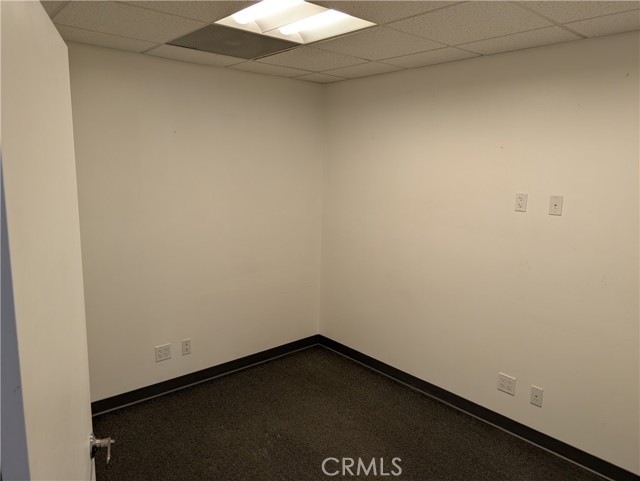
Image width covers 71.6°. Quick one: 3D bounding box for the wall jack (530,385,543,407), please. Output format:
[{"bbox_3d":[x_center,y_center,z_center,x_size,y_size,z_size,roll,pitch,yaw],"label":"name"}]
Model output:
[{"bbox_3d":[1.354,0.978,2.776,0.010,0.116,0.071,-8,13,-41],"label":"wall jack"}]

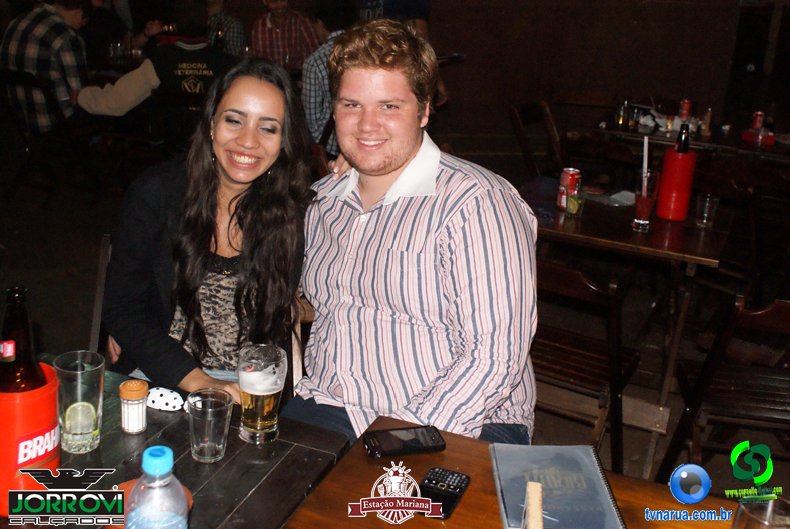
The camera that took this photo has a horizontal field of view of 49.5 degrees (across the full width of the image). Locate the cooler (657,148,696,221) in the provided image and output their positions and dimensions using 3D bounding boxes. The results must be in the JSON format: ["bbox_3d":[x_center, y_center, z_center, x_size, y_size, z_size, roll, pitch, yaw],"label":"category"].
[{"bbox_3d":[0.972,-0.271,2.935,0.112,0.222,0.112,6,18,0],"label":"cooler"}]

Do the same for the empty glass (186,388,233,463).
[{"bbox_3d":[-0.269,0.234,1.236,0.066,0.091,0.066,6,18,0],"label":"empty glass"}]

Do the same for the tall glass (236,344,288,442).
[{"bbox_3d":[-0.202,0.197,1.297,0.074,0.136,0.074,6,18,0],"label":"tall glass"}]

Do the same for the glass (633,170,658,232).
[{"bbox_3d":[0.799,-0.200,2.739,0.074,0.177,0.074,6,18,0],"label":"glass"}]

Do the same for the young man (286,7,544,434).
[{"bbox_3d":[-0.077,0.265,1.564,0.560,1.365,0.660,12,19,18],"label":"young man"}]

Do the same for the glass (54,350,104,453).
[{"bbox_3d":[-0.452,0.198,1.228,0.078,0.130,0.078,6,18,0],"label":"glass"}]

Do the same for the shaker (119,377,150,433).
[{"bbox_3d":[-0.392,0.211,1.288,0.045,0.080,0.045,6,18,0],"label":"shaker"}]

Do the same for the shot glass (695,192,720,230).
[{"bbox_3d":[1.059,-0.184,2.901,0.072,0.094,0.072,6,18,0],"label":"shot glass"}]

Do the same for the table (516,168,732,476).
[{"bbox_3d":[0.739,0.186,3.037,0.660,0.750,0.740,12,19,19],"label":"table"}]

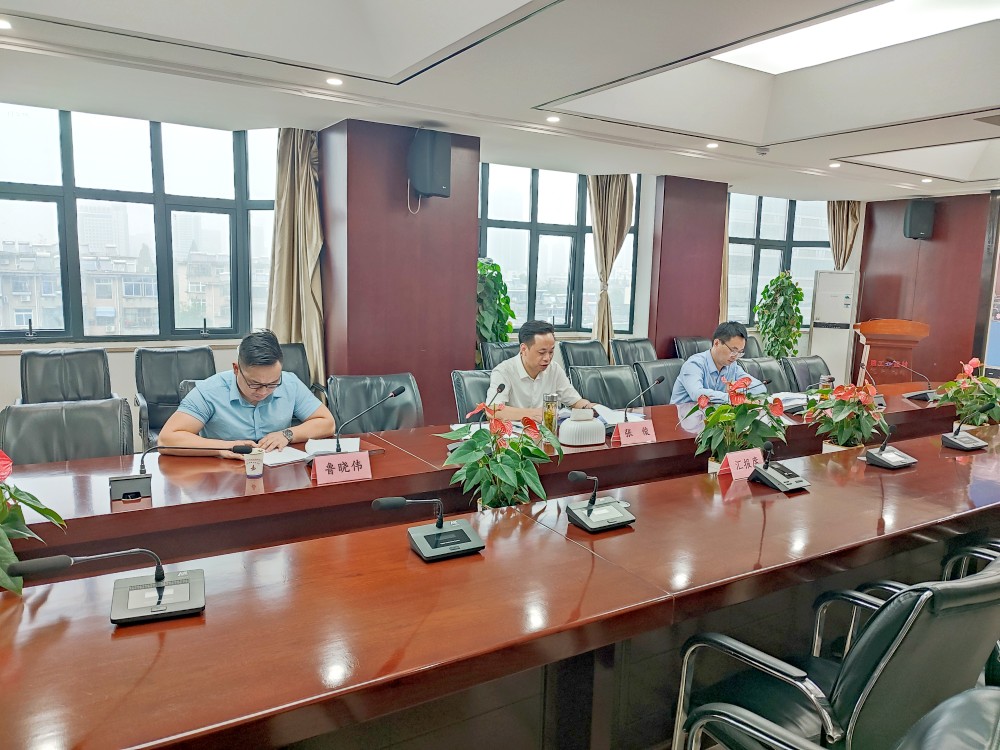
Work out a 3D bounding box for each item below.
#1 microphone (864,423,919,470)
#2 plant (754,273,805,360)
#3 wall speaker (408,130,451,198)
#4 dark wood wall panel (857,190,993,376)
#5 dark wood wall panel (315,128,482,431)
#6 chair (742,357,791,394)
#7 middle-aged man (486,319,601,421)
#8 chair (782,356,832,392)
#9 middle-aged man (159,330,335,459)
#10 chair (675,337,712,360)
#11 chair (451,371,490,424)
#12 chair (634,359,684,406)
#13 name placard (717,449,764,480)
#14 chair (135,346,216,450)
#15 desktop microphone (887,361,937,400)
[{"bbox_3d":[1.611,0.283,2.975,0.370,0.222,0.237,-3,9,-31],"label":"microphone"},{"bbox_3d":[2.924,-0.289,7.582,0.480,1.600,0.480,-3,9,-31],"label":"plant"},{"bbox_3d":[-0.486,-1.449,4.974,0.240,0.430,0.250,6,9,33],"label":"wall speaker"},{"bbox_3d":[5.174,-0.863,8.979,0.100,2.575,1.510,-3,9,-31],"label":"dark wood wall panel"},{"bbox_3d":[-0.767,-0.552,5.556,1.010,2.500,0.600,-3,9,-31],"label":"dark wood wall panel"},{"bbox_3d":[2.064,0.373,5.264,0.580,0.930,0.600,-3,10,-31],"label":"chair"},{"bbox_3d":[0.181,0.329,4.002,0.640,1.279,0.800,-3,9,-31],"label":"middle-aged man"},{"bbox_3d":[2.515,0.359,5.572,0.580,0.960,0.620,-3,9,-31],"label":"chair"},{"bbox_3d":[-1.103,0.413,3.170,0.700,1.261,0.800,-3,9,-31],"label":"middle-aged man"},{"bbox_3d":[1.787,0.194,6.148,0.560,0.970,0.620,-3,9,-31],"label":"chair"},{"bbox_3d":[0.062,0.487,3.642,0.560,0.970,0.620,-3,9,-31],"label":"chair"},{"bbox_3d":[1.133,0.439,4.471,0.570,0.991,0.600,-3,9,-31],"label":"chair"},{"bbox_3d":[0.990,0.358,2.940,0.201,0.103,0.087,-3,9,-31],"label":"name placard"},{"bbox_3d":[-1.942,0.357,4.428,0.570,0.991,0.600,-3,9,-31],"label":"chair"},{"bbox_3d":[2.910,0.029,5.107,0.150,0.257,0.332,-3,9,-31],"label":"desktop microphone"}]

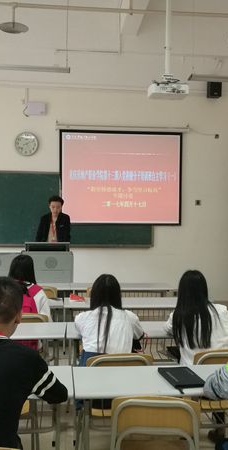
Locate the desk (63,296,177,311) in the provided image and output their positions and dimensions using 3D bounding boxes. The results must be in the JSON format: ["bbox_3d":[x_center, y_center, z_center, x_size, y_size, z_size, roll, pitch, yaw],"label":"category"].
[{"bbox_3d":[0.132,1.114,4.394,1.200,0.760,0.440,0,1,-4],"label":"desk"}]

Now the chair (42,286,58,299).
[{"bbox_3d":[-0.810,1.063,5.182,0.400,0.810,0.470,0,1,-4],"label":"chair"}]

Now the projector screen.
[{"bbox_3d":[0.131,-0.759,7.683,2.016,1.527,0.040,1,0,-6],"label":"projector screen"}]

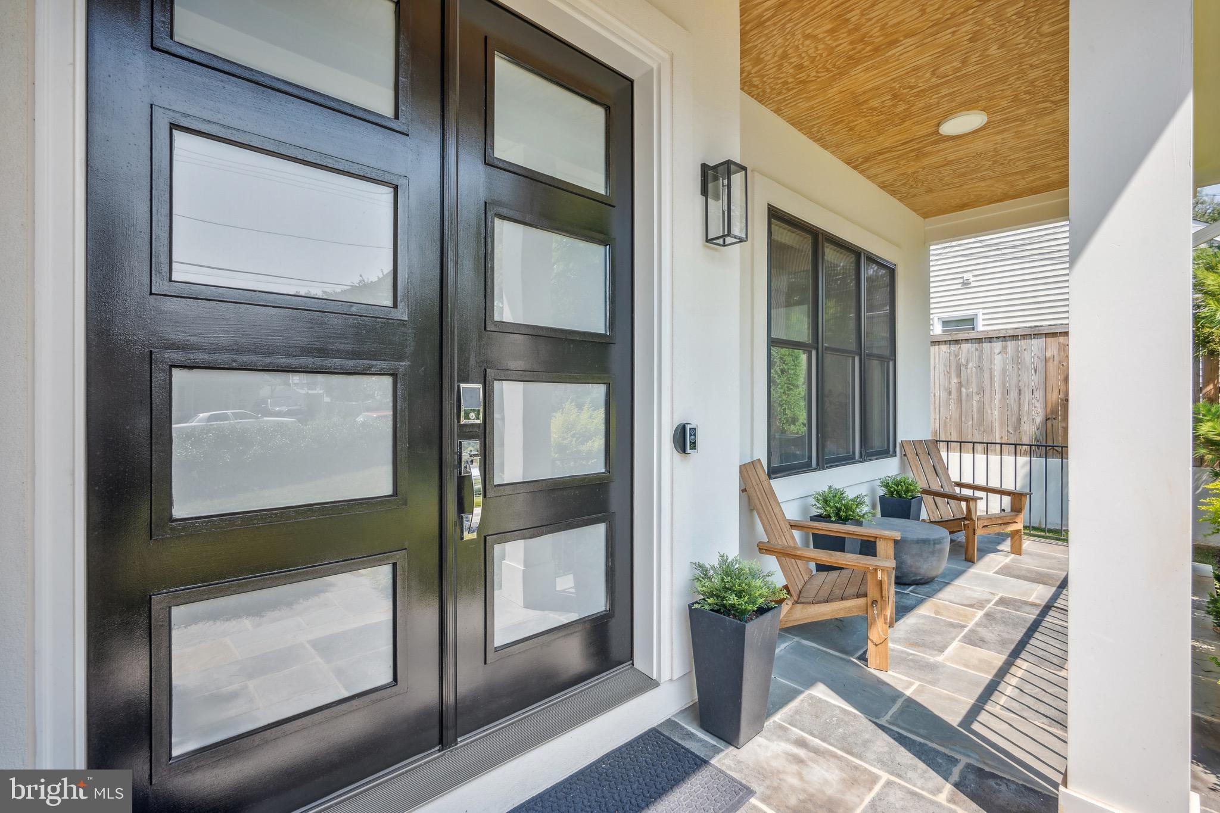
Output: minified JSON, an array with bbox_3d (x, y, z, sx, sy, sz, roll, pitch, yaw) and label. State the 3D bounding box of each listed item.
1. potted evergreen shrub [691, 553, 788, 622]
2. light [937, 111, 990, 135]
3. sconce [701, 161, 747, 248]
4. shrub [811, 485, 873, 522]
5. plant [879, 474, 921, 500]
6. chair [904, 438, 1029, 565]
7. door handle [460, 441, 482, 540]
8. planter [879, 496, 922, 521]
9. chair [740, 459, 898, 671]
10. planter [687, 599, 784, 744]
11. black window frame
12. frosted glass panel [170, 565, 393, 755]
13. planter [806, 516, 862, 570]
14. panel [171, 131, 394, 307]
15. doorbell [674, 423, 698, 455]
[{"bbox_3d":[0.492,0.670,1.951,0.335,0.215,0.325,0,0,0],"label":"potted evergreen shrub"},{"bbox_3d":[2.318,-1.849,3.337,0.255,0.030,0.255,0,0,-41],"label":"light"},{"bbox_3d":[0.474,-0.842,2.141,0.121,0.303,0.164,0,0,-40],"label":"sconce"},{"bbox_3d":[1.558,0.655,3.406,0.353,0.242,0.353,0,0,-41],"label":"shrub"},{"bbox_3d":[2.440,0.677,4.281,0.300,0.205,0.295,0,0,-40],"label":"plant"},{"bbox_3d":[3.028,0.782,4.501,0.725,0.914,0.860,0,0,-20],"label":"chair"},{"bbox_3d":[-0.437,0.270,1.629,0.062,0.318,0.074,0,0,-40],"label":"door handle"},{"bbox_3d":[2.424,0.984,4.247,0.248,0.469,0.248,0,0,-41],"label":"planter"},{"bbox_3d":[1.107,0.783,2.821,0.860,0.914,0.725,0,0,32],"label":"chair"},{"bbox_3d":[0.470,0.988,1.929,0.248,0.472,0.250,0,0,-41],"label":"planter"},{"bbox_3d":[1.780,-0.414,3.913,2.082,1.721,0.081,0,0,-41],"label":"black window frame"},{"bbox_3d":[-0.834,0.646,1.355,0.505,0.360,0.020,0,0,-40],"label":"frosted glass panel"},{"bbox_3d":[1.540,0.986,3.436,0.246,0.468,0.246,0,0,-41],"label":"planter"},{"bbox_3d":[-0.833,-0.474,1.355,0.505,0.362,0.020,0,0,-40],"label":"panel"},{"bbox_3d":[0.318,0.129,2.040,0.128,0.128,0.050,0,0,-41],"label":"doorbell"}]

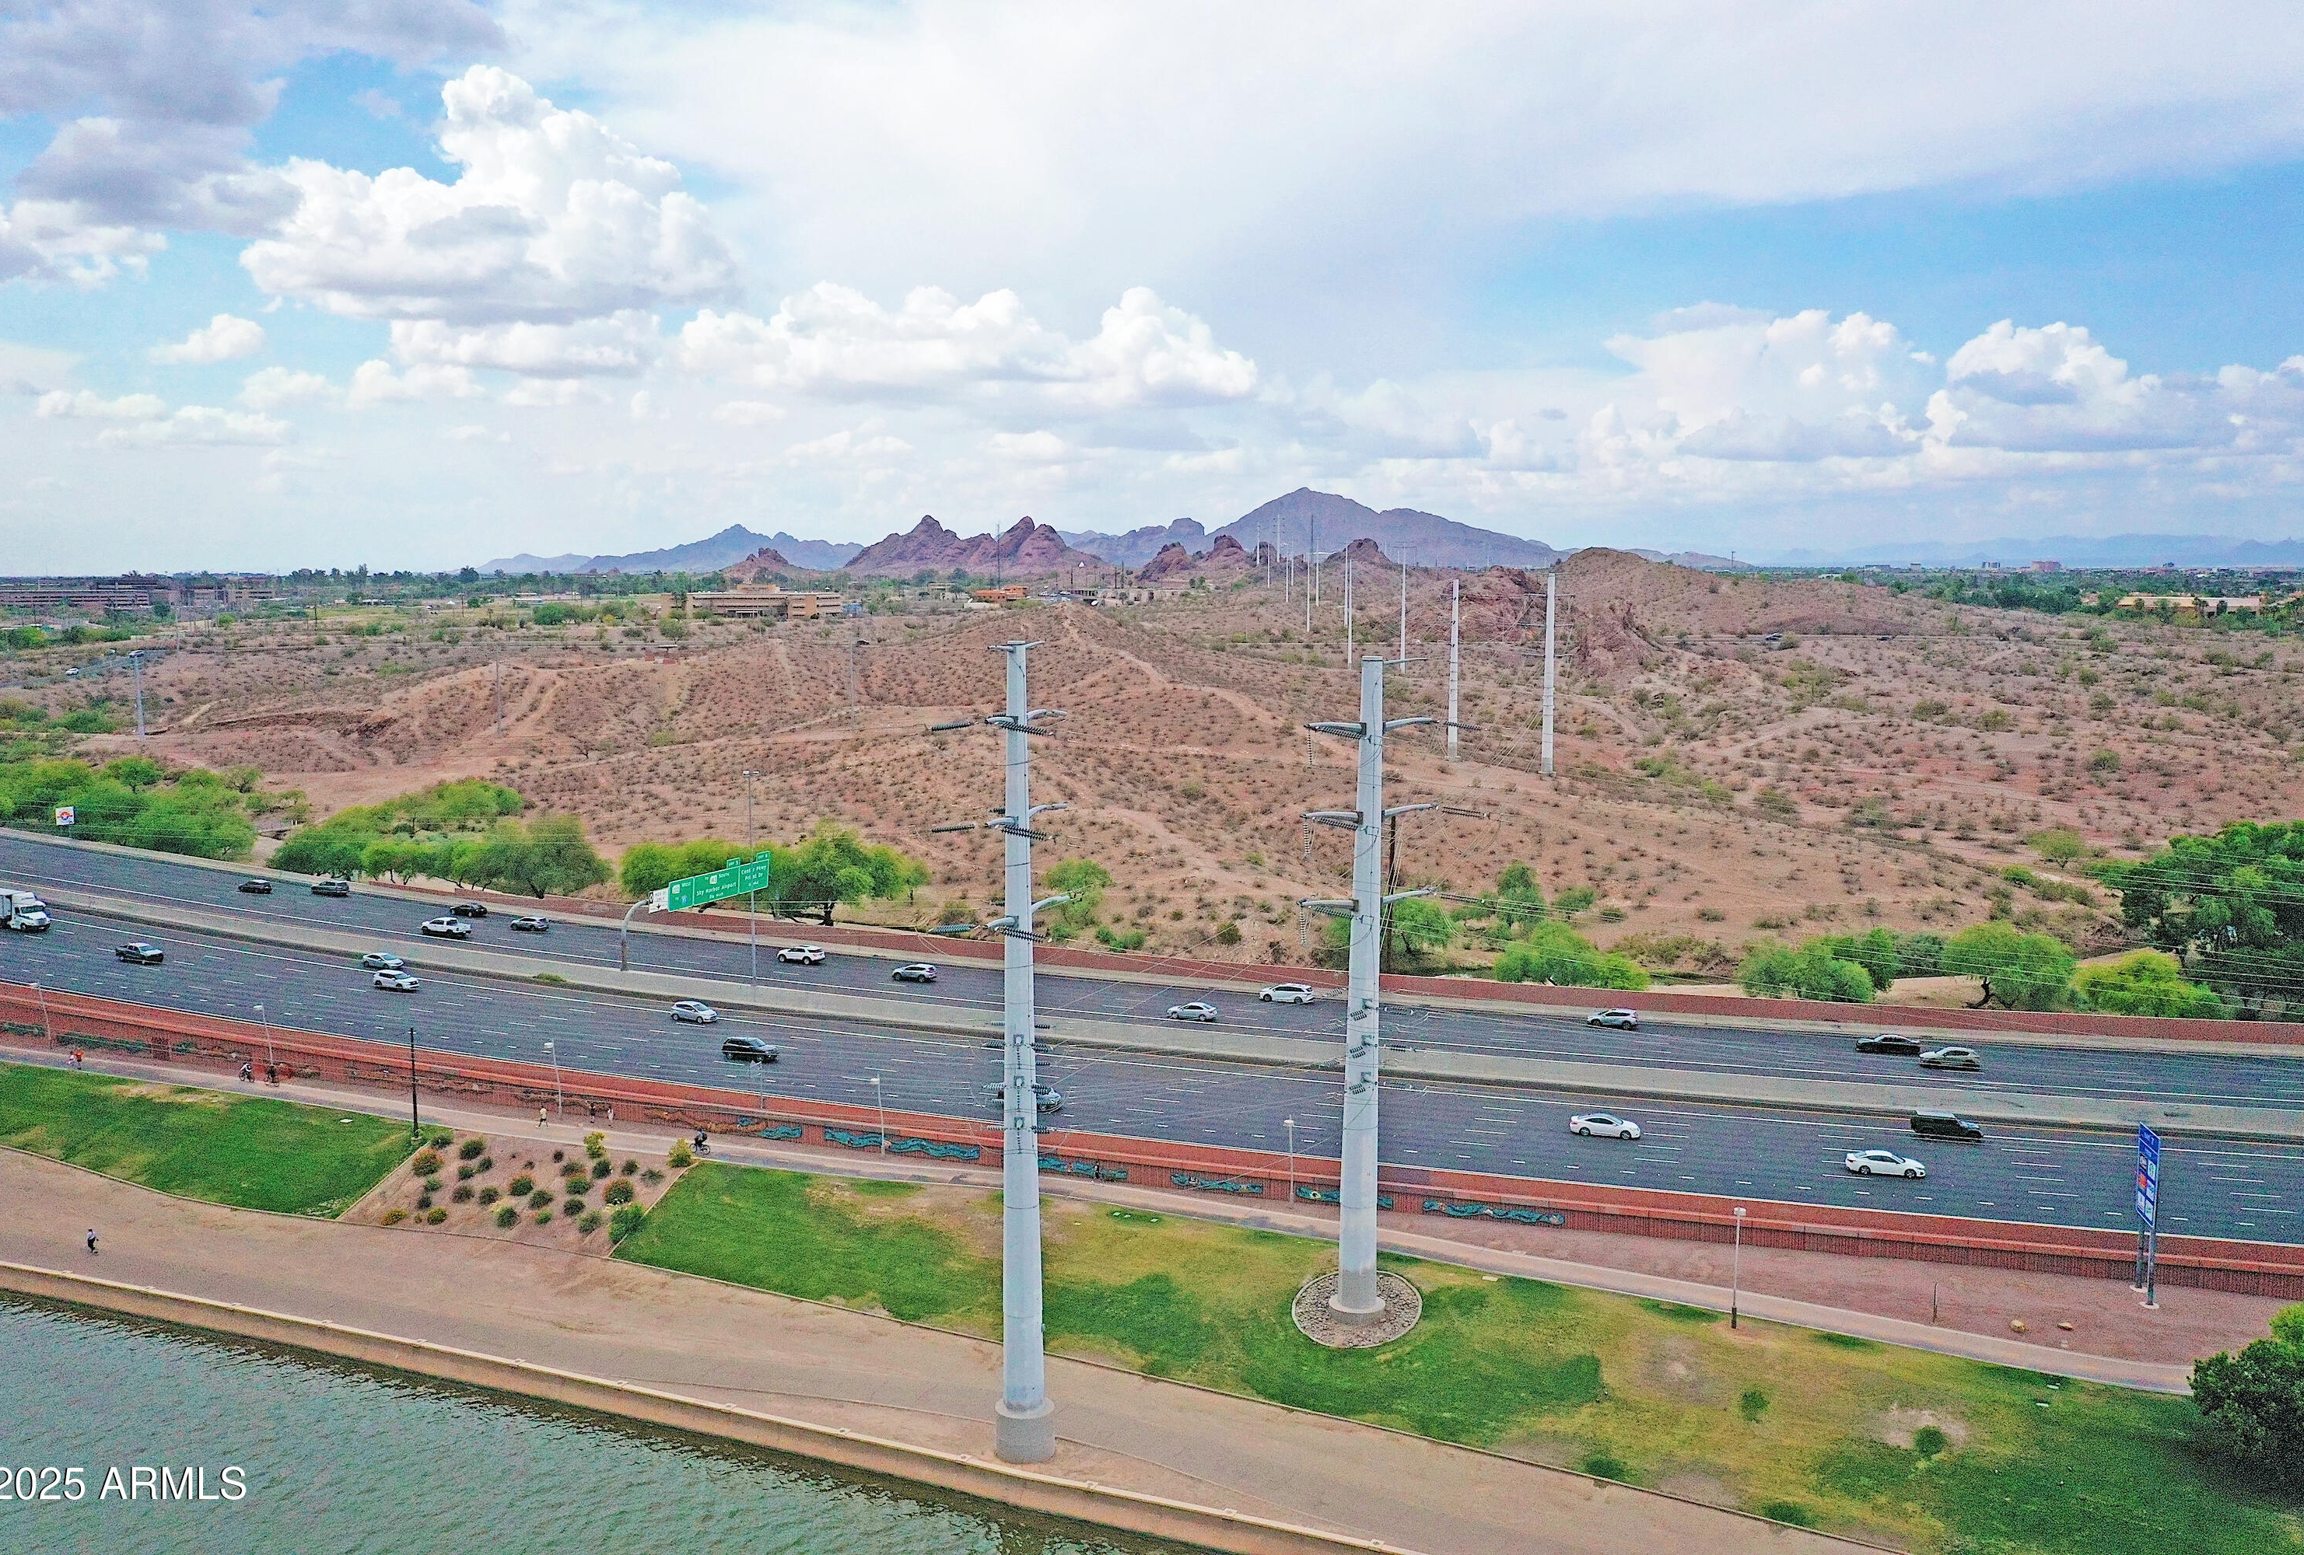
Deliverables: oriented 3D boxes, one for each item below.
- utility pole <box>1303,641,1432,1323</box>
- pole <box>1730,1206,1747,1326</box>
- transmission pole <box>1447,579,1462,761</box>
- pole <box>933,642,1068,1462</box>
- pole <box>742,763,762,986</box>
[{"bbox_3d":[12.232,12.253,103.127,8.400,38.280,3.500,-3,8,-26],"label":"utility pole"},{"bbox_3d":[32.456,27.202,100.587,0.680,6.950,0.660,0,7,0],"label":"pole"},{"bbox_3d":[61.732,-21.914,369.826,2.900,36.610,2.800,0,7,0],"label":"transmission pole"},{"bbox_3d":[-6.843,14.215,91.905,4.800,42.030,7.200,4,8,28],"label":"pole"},{"bbox_3d":[-37.118,9.482,168.285,1.400,20.460,0.900,0,7,0],"label":"pole"}]

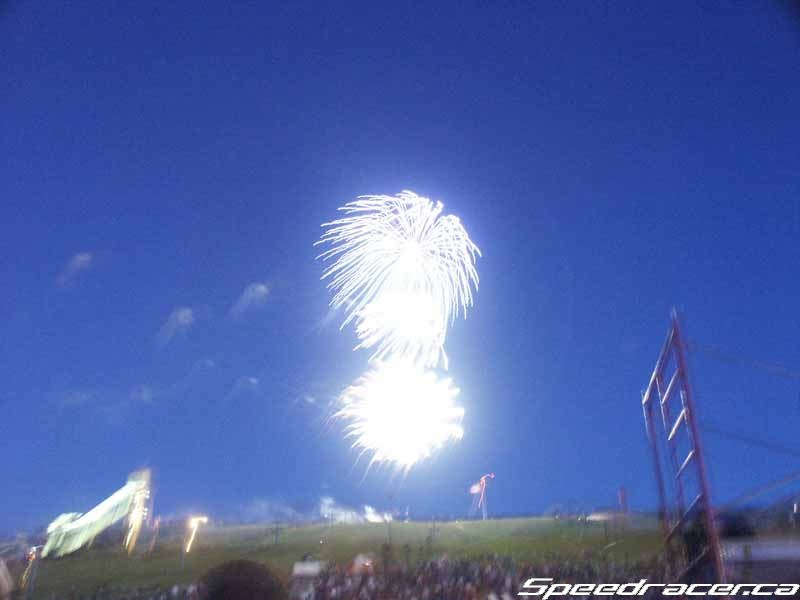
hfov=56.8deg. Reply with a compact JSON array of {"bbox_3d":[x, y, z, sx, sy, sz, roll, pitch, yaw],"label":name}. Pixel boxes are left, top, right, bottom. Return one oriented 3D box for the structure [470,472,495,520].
[{"bbox_3d":[16.530,39.860,150.000,5.000,9.400,3.800,-3,-21,5],"label":"structure"}]

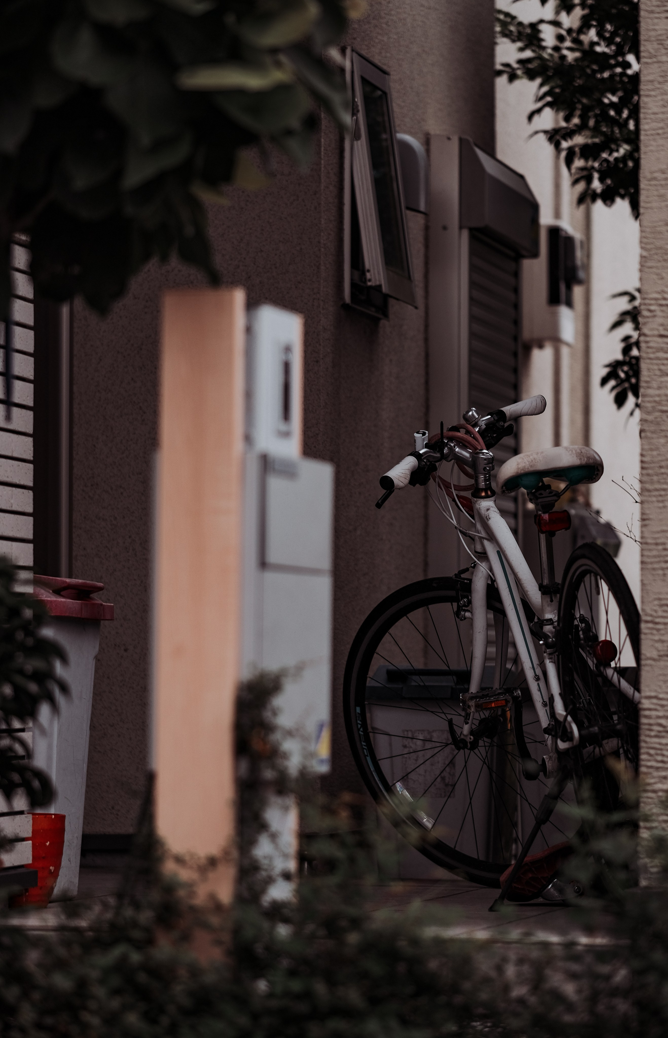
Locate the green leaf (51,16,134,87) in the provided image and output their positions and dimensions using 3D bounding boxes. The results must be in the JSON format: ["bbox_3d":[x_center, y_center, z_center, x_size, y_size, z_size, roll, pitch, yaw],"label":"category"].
[{"bbox_3d":[-0.267,-0.516,4.300,0.092,0.079,0.055,0,-3,0],"label":"green leaf"}]

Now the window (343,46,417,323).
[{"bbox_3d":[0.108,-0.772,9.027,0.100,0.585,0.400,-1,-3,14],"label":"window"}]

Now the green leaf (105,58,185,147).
[{"bbox_3d":[-0.206,-0.455,4.250,0.087,0.098,0.055,0,-3,0],"label":"green leaf"}]

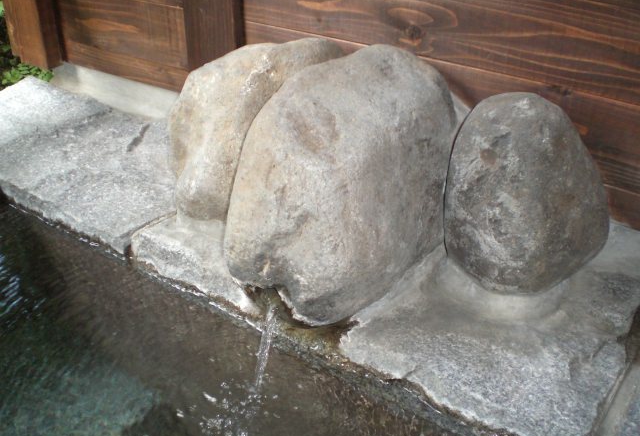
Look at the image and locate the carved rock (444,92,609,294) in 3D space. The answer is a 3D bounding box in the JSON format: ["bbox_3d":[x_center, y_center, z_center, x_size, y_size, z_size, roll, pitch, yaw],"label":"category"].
[{"bbox_3d":[0.329,-0.044,1.143,0.242,0.306,0.240,19,34,28],"label":"carved rock"}]

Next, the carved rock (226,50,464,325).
[{"bbox_3d":[0.042,-0.083,1.157,0.312,0.372,0.420,19,34,28],"label":"carved rock"}]

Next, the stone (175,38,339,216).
[{"bbox_3d":[-0.121,-0.171,1.331,0.306,0.312,0.348,19,34,28],"label":"stone"}]

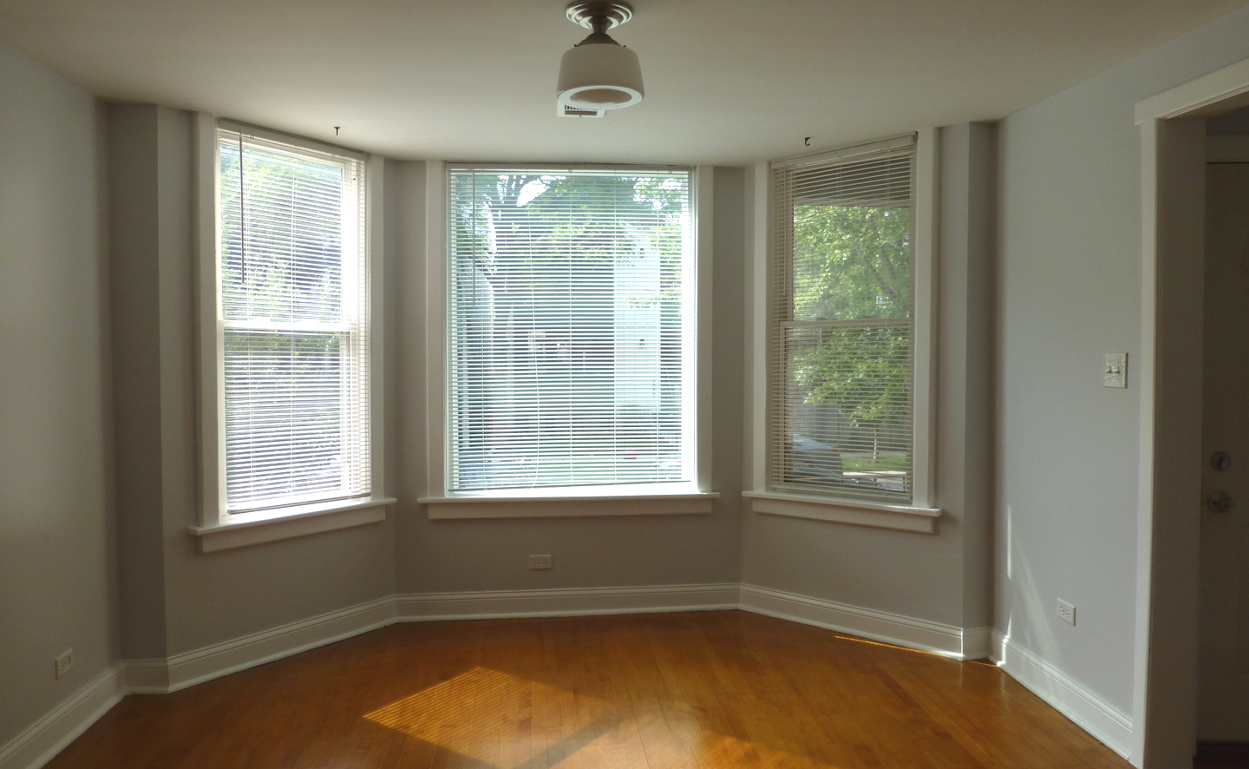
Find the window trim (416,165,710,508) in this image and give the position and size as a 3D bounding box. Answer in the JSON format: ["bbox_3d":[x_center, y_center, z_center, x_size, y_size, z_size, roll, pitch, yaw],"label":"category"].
[{"bbox_3d":[-0.274,-0.222,4.444,1.544,1.802,0.100,0,2,-7],"label":"window trim"}]

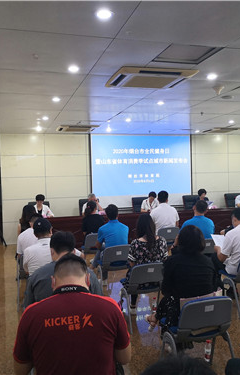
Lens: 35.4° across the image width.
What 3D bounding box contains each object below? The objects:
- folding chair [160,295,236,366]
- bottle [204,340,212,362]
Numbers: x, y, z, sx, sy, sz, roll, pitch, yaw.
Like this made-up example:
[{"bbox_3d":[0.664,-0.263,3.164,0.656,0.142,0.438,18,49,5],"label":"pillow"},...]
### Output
[{"bbox_3d":[0.607,1.203,3.019,0.520,0.740,0.520,-2,1,-18],"label":"folding chair"},{"bbox_3d":[0.790,1.463,3.370,0.061,0.185,0.061,-2,1,0],"label":"bottle"}]

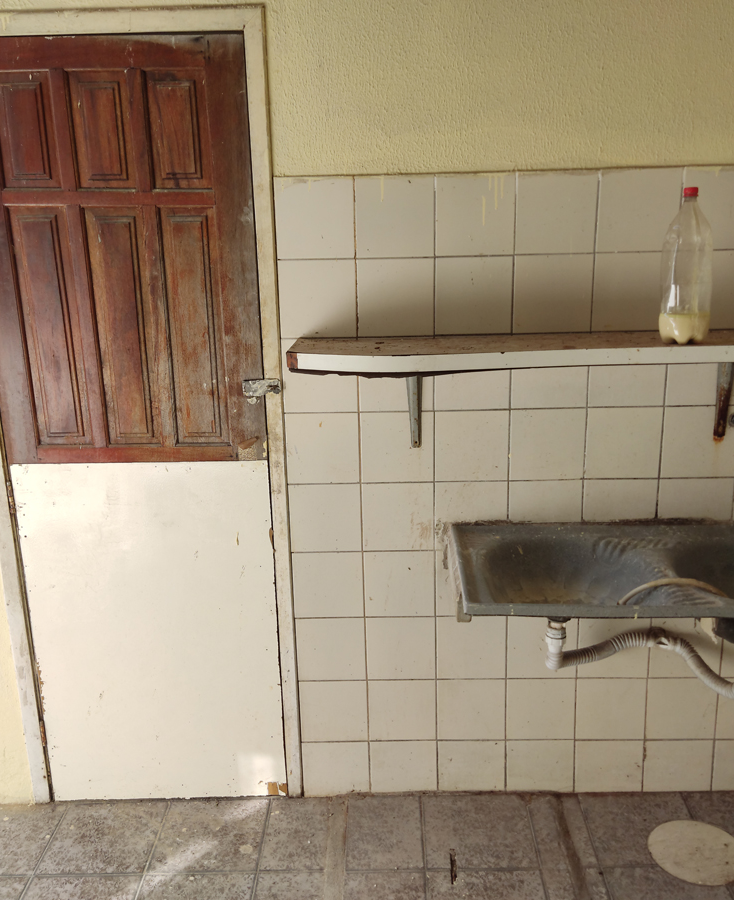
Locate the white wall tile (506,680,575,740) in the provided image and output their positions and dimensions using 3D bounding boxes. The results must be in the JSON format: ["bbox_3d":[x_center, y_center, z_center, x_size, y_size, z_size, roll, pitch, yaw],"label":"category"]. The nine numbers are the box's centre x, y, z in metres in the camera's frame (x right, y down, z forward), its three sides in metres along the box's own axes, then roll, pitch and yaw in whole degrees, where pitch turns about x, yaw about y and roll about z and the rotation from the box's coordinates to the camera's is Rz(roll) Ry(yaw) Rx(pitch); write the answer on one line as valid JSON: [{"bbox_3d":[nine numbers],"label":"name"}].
[{"bbox_3d":[0.499,0.745,2.491,0.198,0.197,0.009,-1,15,2],"label":"white wall tile"}]

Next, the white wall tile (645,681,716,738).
[{"bbox_3d":[0.906,0.745,2.498,0.200,0.197,0.010,-1,15,2],"label":"white wall tile"}]

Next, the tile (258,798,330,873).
[{"bbox_3d":[-0.198,1.078,2.434,0.180,0.010,0.298,-1,15,2],"label":"tile"}]

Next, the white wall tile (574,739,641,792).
[{"bbox_3d":[0.710,0.929,2.556,0.200,0.175,0.010,-1,15,2],"label":"white wall tile"}]

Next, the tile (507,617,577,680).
[{"bbox_3d":[0.494,0.555,2.440,0.198,0.197,0.009,-1,15,2],"label":"tile"}]

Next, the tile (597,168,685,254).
[{"bbox_3d":[0.664,-0.587,2.131,0.198,0.197,0.009,-1,15,2],"label":"tile"}]

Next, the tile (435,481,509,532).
[{"bbox_3d":[0.287,0.182,2.359,0.198,0.197,0.010,-1,16,3],"label":"tile"}]

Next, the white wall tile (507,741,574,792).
[{"bbox_3d":[0.507,0.927,2.547,0.197,0.173,0.010,-1,15,2],"label":"white wall tile"}]

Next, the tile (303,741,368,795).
[{"bbox_3d":[-0.093,0.941,2.589,0.200,0.175,0.010,-1,15,2],"label":"tile"}]

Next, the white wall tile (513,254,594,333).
[{"bbox_3d":[0.469,-0.393,2.188,0.198,0.197,0.009,-1,15,2],"label":"white wall tile"}]

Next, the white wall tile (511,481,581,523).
[{"bbox_3d":[0.487,0.179,2.350,0.198,0.197,0.010,-1,16,3],"label":"white wall tile"}]

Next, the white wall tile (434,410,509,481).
[{"bbox_3d":[0.282,-0.009,2.306,0.198,0.197,0.010,-1,16,3],"label":"white wall tile"}]

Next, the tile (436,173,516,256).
[{"bbox_3d":[0.265,-0.583,2.146,0.198,0.197,0.010,-1,16,3],"label":"tile"}]

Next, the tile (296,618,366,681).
[{"bbox_3d":[-0.104,0.566,2.460,0.198,0.197,0.009,-1,15,2],"label":"tile"}]

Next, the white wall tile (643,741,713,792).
[{"bbox_3d":[0.906,0.922,2.538,0.198,0.175,0.010,-1,15,2],"label":"white wall tile"}]

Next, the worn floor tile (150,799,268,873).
[{"bbox_3d":[-0.439,1.086,2.441,0.297,0.010,0.297,-1,15,2],"label":"worn floor tile"}]

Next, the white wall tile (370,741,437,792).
[{"bbox_3d":[0.107,0.934,2.562,0.197,0.173,0.010,-1,15,2],"label":"white wall tile"}]

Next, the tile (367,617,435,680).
[{"bbox_3d":[0.097,0.564,2.466,0.197,0.195,0.010,-1,15,2],"label":"tile"}]

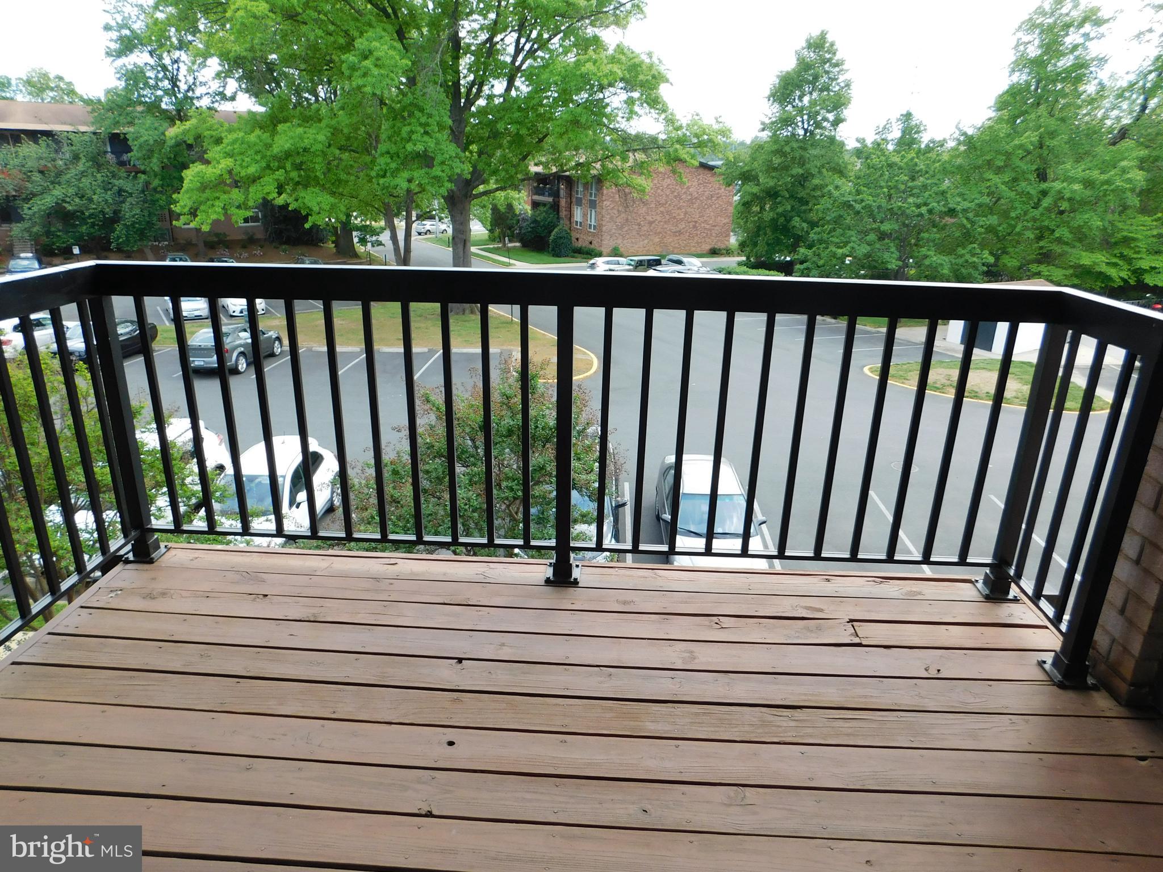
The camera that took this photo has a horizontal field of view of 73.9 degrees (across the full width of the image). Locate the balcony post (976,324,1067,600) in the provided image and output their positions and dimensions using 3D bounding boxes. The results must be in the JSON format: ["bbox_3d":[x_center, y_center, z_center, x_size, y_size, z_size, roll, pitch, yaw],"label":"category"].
[{"bbox_3d":[1.467,0.086,2.572,0.115,0.985,0.115,2,20,2],"label":"balcony post"}]

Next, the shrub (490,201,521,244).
[{"bbox_3d":[-6.499,-18.145,66.208,2.700,3.750,2.600,2,20,2],"label":"shrub"}]

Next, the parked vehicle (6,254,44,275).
[{"bbox_3d":[-34.000,-10.308,47.016,1.820,1.650,4.500,-10,23,-29],"label":"parked vehicle"}]

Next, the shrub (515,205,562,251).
[{"bbox_3d":[-3.504,-17.010,63.274,3.800,3.800,3.600,2,20,2],"label":"shrub"}]

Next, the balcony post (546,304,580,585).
[{"bbox_3d":[-0.055,0.033,2.618,0.115,0.985,0.115,2,20,2],"label":"balcony post"}]

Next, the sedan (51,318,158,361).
[{"bbox_3d":[-17.820,-3.797,29.087,1.820,1.440,4.750,2,20,2],"label":"sedan"}]

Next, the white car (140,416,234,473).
[{"bbox_3d":[-8.806,0.912,15.220,1.820,1.570,4.500,2,20,2],"label":"white car"}]

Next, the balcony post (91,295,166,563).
[{"bbox_3d":[-1.577,-0.028,2.683,0.115,0.985,0.115,2,20,2],"label":"balcony post"}]

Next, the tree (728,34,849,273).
[{"bbox_3d":[13.205,-17.643,49.337,8.100,15.000,8.000,2,20,2],"label":"tree"}]

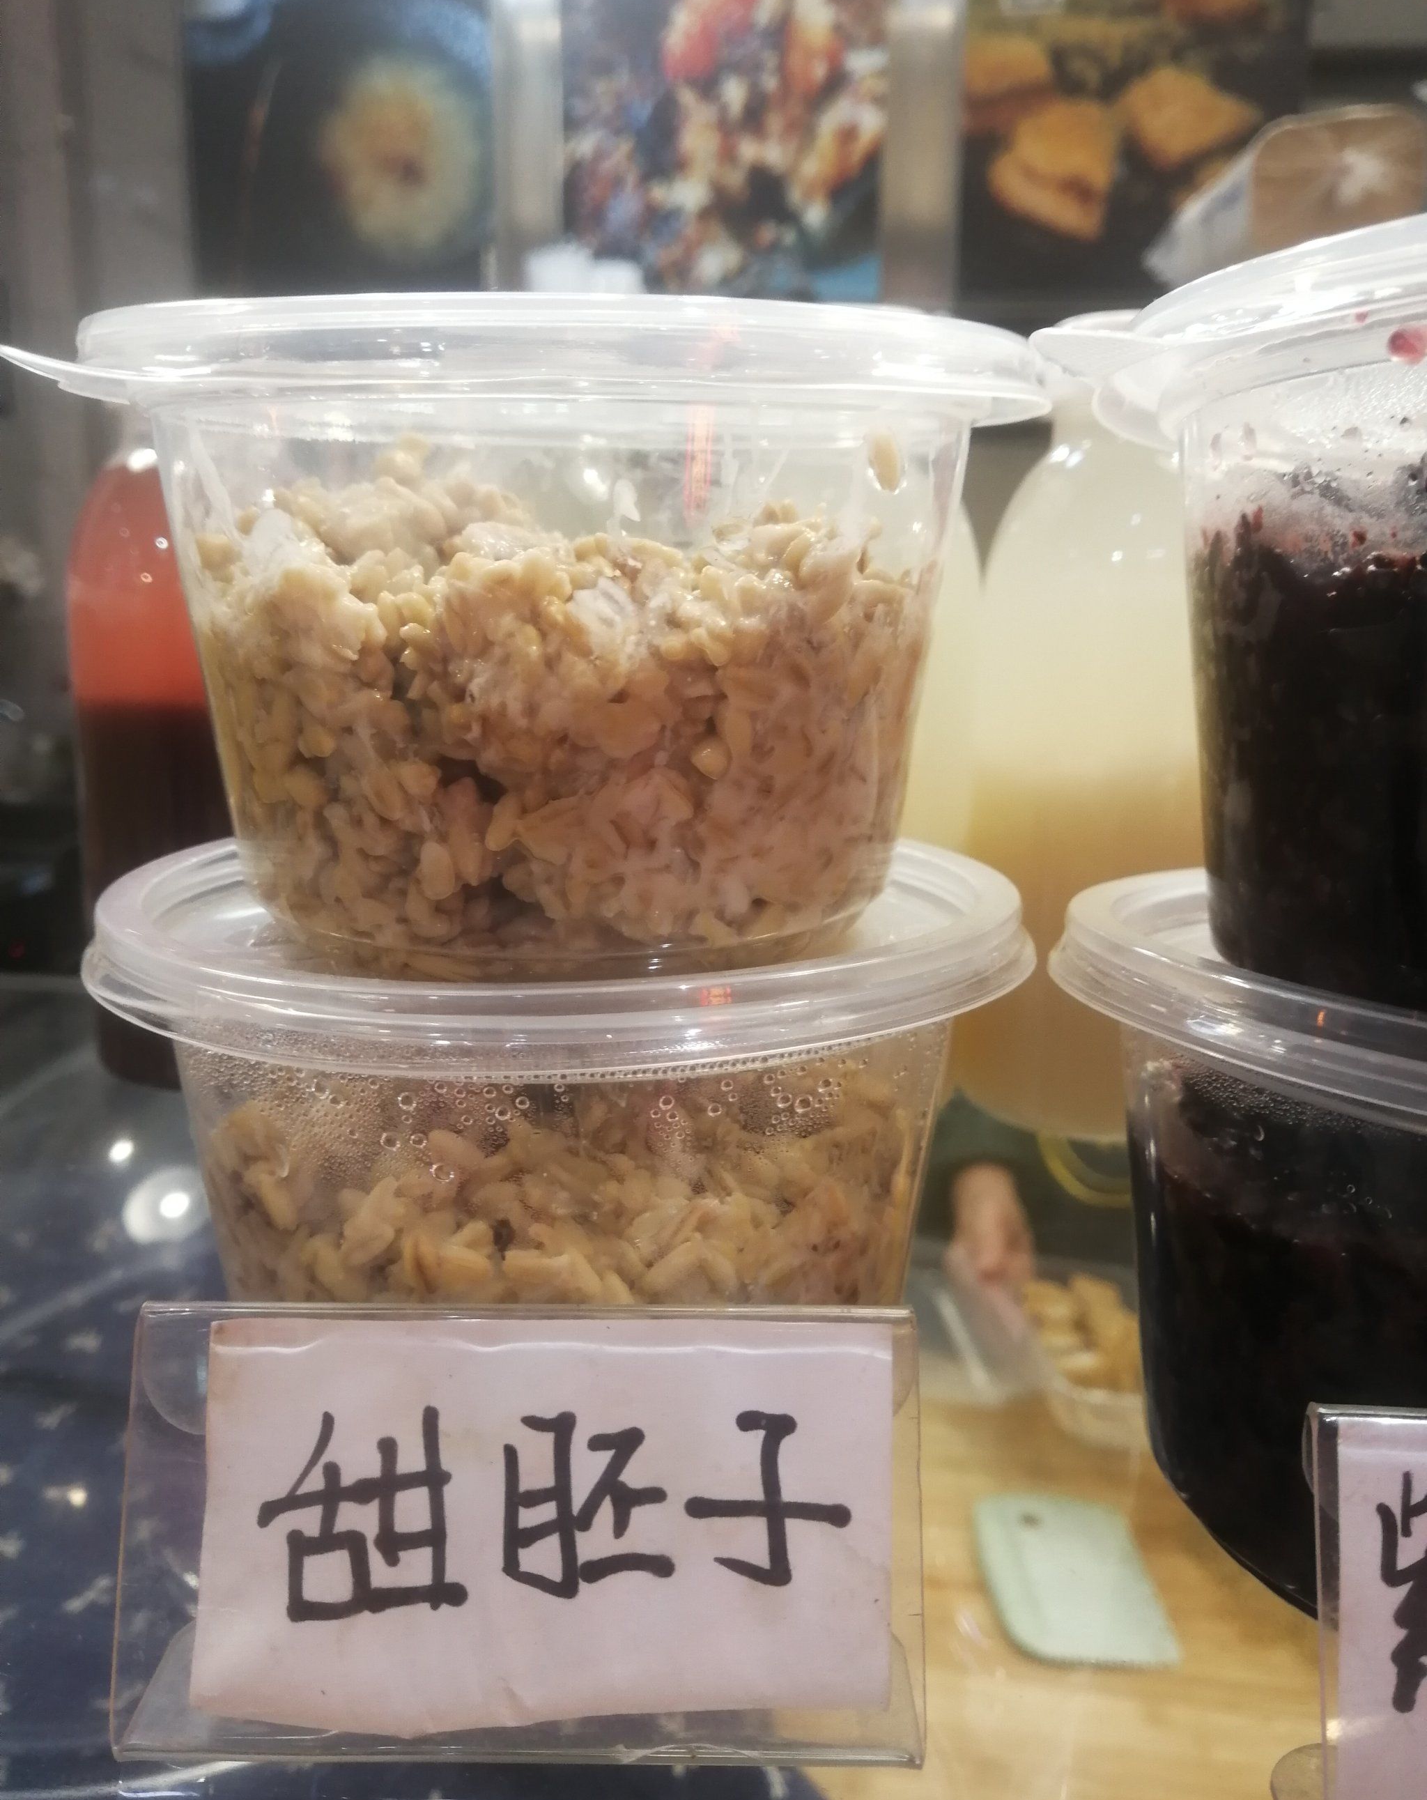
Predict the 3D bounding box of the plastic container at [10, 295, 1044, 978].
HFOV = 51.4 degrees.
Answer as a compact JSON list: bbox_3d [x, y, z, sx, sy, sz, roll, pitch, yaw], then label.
[{"bbox_3d":[-0.023,-0.039,0.208,0.132,0.073,0.125,1,16,0],"label":"plastic container"}]

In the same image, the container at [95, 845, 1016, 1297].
[{"bbox_3d":[-0.020,0.033,0.211,0.125,0.073,0.125,0,12,0],"label":"container"}]

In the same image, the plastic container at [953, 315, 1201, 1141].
[{"bbox_3d":[0.090,-0.037,0.331,0.064,0.172,0.064,1,11,0],"label":"plastic container"}]

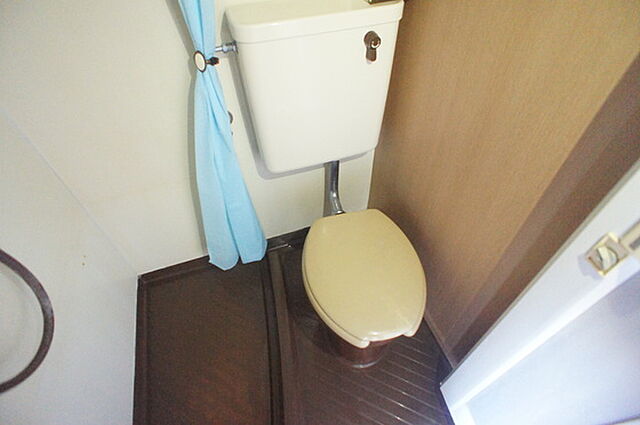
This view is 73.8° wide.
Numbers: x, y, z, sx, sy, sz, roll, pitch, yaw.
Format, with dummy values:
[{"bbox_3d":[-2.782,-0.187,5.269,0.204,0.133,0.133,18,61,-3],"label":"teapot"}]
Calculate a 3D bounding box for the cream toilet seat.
[{"bbox_3d":[0.135,0.192,1.337,0.370,0.055,0.447,-11,54,-6],"label":"cream toilet seat"}]

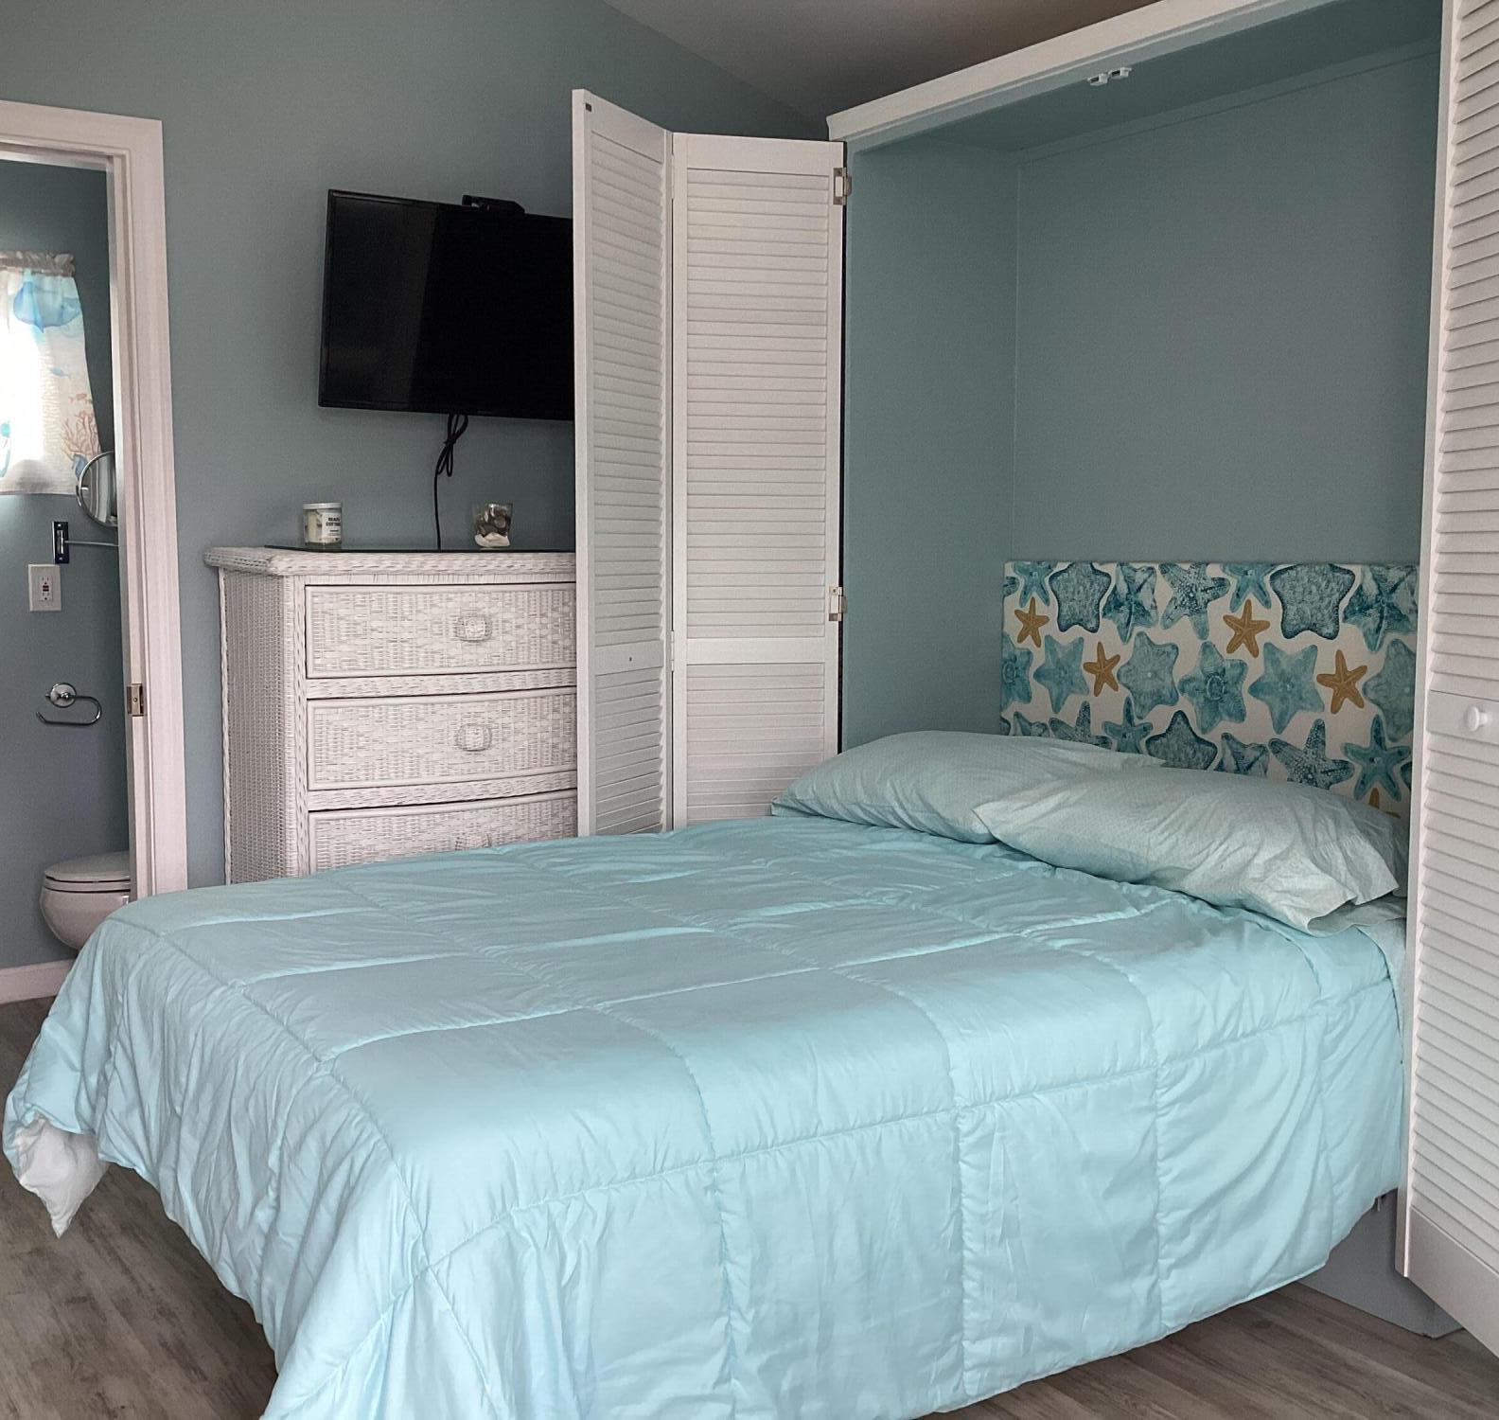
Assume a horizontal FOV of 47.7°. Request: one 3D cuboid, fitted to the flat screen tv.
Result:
[{"bbox_3d":[-0.560,-0.847,3.628,0.730,0.430,0.070,-2,17,-31],"label":"flat screen tv"}]

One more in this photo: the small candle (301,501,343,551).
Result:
[{"bbox_3d":[-0.869,-0.369,3.436,0.077,0.097,0.077,-4,6,-34],"label":"small candle"}]

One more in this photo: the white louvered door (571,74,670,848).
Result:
[{"bbox_3d":[-0.269,-0.261,3.635,0.028,1.990,0.372,2,6,23],"label":"white louvered door"}]

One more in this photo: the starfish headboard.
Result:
[{"bbox_3d":[0.995,-0.014,3.493,0.050,0.575,1.400,-4,6,-34],"label":"starfish headboard"}]

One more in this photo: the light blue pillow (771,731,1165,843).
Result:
[{"bbox_3d":[0.487,0.145,3.640,0.520,0.200,0.740,-4,6,-34],"label":"light blue pillow"}]

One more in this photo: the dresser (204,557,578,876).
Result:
[{"bbox_3d":[-0.685,0.288,3.615,0.800,1.243,0.480,-4,6,-34],"label":"dresser"}]

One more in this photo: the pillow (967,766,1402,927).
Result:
[{"bbox_3d":[0.865,0.202,3.083,0.520,0.200,0.780,-4,7,-39],"label":"pillow"}]

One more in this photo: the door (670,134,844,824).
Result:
[{"bbox_3d":[0.019,-0.283,3.875,0.372,1.990,0.028,-1,5,-10],"label":"door"}]

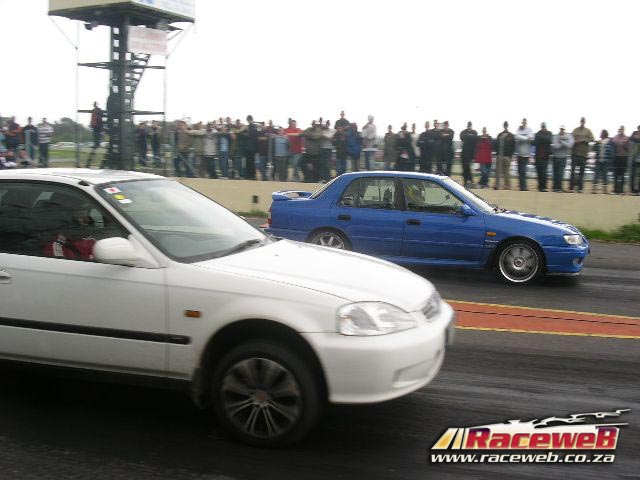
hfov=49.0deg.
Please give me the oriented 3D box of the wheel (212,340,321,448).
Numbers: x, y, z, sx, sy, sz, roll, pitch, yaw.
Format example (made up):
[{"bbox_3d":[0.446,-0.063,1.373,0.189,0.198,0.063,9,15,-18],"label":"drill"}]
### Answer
[{"bbox_3d":[-0.292,0.847,3.899,0.595,0.595,0.200,3,8,18],"label":"wheel"}]

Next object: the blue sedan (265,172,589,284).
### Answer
[{"bbox_3d":[1.464,-0.268,9.593,4.200,1.360,1.690,4,8,20],"label":"blue sedan"}]

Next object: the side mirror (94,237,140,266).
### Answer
[{"bbox_3d":[-1.165,0.066,4.003,0.140,0.140,0.200,4,8,21],"label":"side mirror"}]

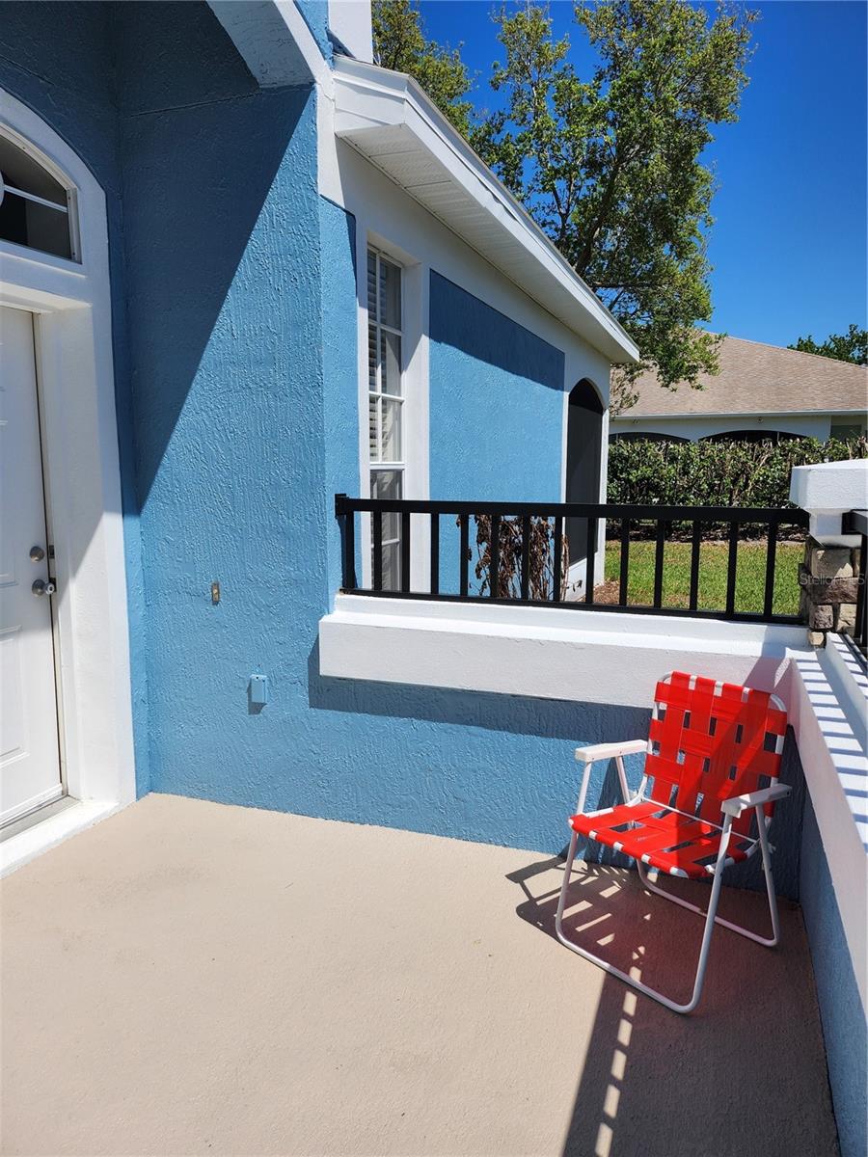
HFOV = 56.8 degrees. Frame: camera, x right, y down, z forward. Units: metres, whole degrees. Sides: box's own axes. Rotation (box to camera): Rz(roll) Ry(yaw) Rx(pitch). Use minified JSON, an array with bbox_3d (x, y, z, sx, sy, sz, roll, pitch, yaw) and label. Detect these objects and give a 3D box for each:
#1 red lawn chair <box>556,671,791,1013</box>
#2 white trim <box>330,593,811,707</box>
[{"bbox_3d":[0.735,0.752,2.489,0.508,0.821,0.565,-7,11,-40],"label":"red lawn chair"},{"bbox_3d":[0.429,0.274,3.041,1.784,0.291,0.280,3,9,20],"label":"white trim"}]

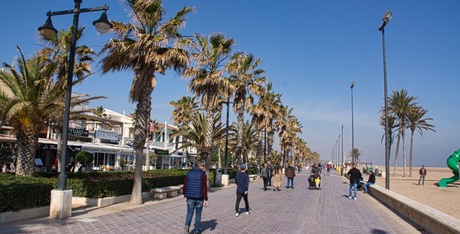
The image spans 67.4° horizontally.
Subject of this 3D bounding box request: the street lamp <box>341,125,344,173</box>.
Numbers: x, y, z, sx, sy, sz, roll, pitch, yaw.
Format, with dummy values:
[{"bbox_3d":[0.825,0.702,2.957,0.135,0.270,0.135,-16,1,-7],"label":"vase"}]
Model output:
[{"bbox_3d":[18.291,5.404,56.118,0.400,8.000,1.000,-1,-8,16],"label":"street lamp"}]

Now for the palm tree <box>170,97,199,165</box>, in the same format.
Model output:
[{"bbox_3d":[-4.163,2.067,33.325,2.750,7.800,2.750,-1,-8,16],"label":"palm tree"}]

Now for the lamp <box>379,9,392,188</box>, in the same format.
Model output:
[{"bbox_3d":[8.471,-0.647,18.774,0.420,9.900,1.200,-1,-8,16],"label":"lamp"}]

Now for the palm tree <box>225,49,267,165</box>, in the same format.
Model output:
[{"bbox_3d":[1.140,0.233,27.763,3.100,10.200,3.100,-1,-8,16],"label":"palm tree"}]

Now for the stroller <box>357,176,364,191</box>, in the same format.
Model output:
[{"bbox_3d":[8.965,4.490,23.721,0.580,1.020,0.900,5,-9,-29],"label":"stroller"}]

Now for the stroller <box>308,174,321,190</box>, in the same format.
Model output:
[{"bbox_3d":[5.872,4.516,23.962,0.720,1.000,0.900,0,-8,14],"label":"stroller"}]

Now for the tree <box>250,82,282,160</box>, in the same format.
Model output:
[{"bbox_3d":[4.621,1.648,44.271,3.700,11.893,3.700,-1,-8,15],"label":"tree"}]

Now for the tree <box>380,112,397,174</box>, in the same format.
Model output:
[{"bbox_3d":[25.574,4.300,55.680,3.100,10.490,3.100,-1,-8,15],"label":"tree"}]

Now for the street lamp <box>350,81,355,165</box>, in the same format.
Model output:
[{"bbox_3d":[13.023,1.522,36.544,0.420,10.400,1.200,-1,-8,16],"label":"street lamp"}]

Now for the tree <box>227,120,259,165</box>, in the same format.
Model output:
[{"bbox_3d":[1.754,3.681,39.731,4.000,6.500,4.000,-1,-8,16],"label":"tree"}]

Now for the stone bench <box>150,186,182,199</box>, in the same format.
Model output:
[{"bbox_3d":[-2.785,3.545,16.111,0.650,0.450,2.200,-1,-8,16],"label":"stone bench"}]

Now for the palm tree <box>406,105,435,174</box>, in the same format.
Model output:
[{"bbox_3d":[30.522,3.831,56.774,4.600,11.940,4.600,-1,-8,15],"label":"palm tree"}]

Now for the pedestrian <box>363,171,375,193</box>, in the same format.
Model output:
[{"bbox_3d":[8.550,3.999,21.115,0.850,1.300,0.550,-1,-8,16],"label":"pedestrian"}]

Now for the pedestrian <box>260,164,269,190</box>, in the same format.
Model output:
[{"bbox_3d":[2.192,3.724,21.528,0.580,1.700,0.500,-1,-8,16],"label":"pedestrian"}]

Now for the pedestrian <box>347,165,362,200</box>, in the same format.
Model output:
[{"bbox_3d":[6.342,3.323,17.685,0.660,1.760,0.420,-1,-8,20],"label":"pedestrian"}]

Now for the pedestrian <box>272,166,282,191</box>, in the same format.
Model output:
[{"bbox_3d":[3.015,3.843,21.846,0.550,1.650,0.420,0,-8,14],"label":"pedestrian"}]

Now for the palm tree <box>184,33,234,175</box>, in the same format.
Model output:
[{"bbox_3d":[-1.306,-0.459,22.008,3.450,10.015,3.450,-1,-8,15],"label":"palm tree"}]

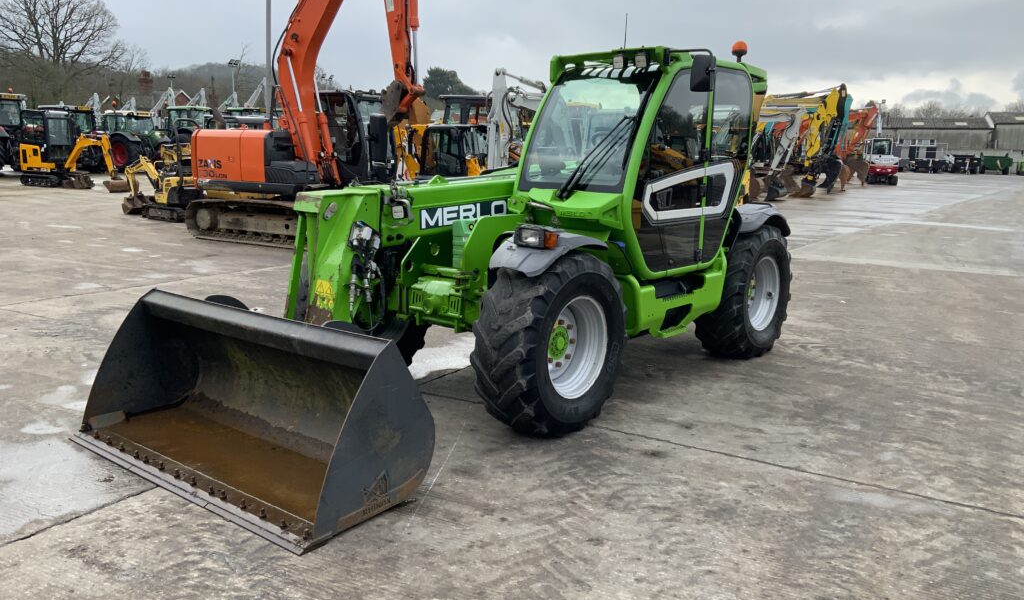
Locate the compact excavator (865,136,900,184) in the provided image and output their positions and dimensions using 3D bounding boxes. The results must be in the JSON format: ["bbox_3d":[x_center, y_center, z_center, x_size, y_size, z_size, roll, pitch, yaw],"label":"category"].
[{"bbox_3d":[20.554,-7.792,48.257,1.720,2.520,3.700,3,10,11],"label":"compact excavator"}]

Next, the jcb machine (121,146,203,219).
[{"bbox_3d":[-8.072,-2.942,19.932,2.650,2.050,0.820,8,13,35],"label":"jcb machine"}]

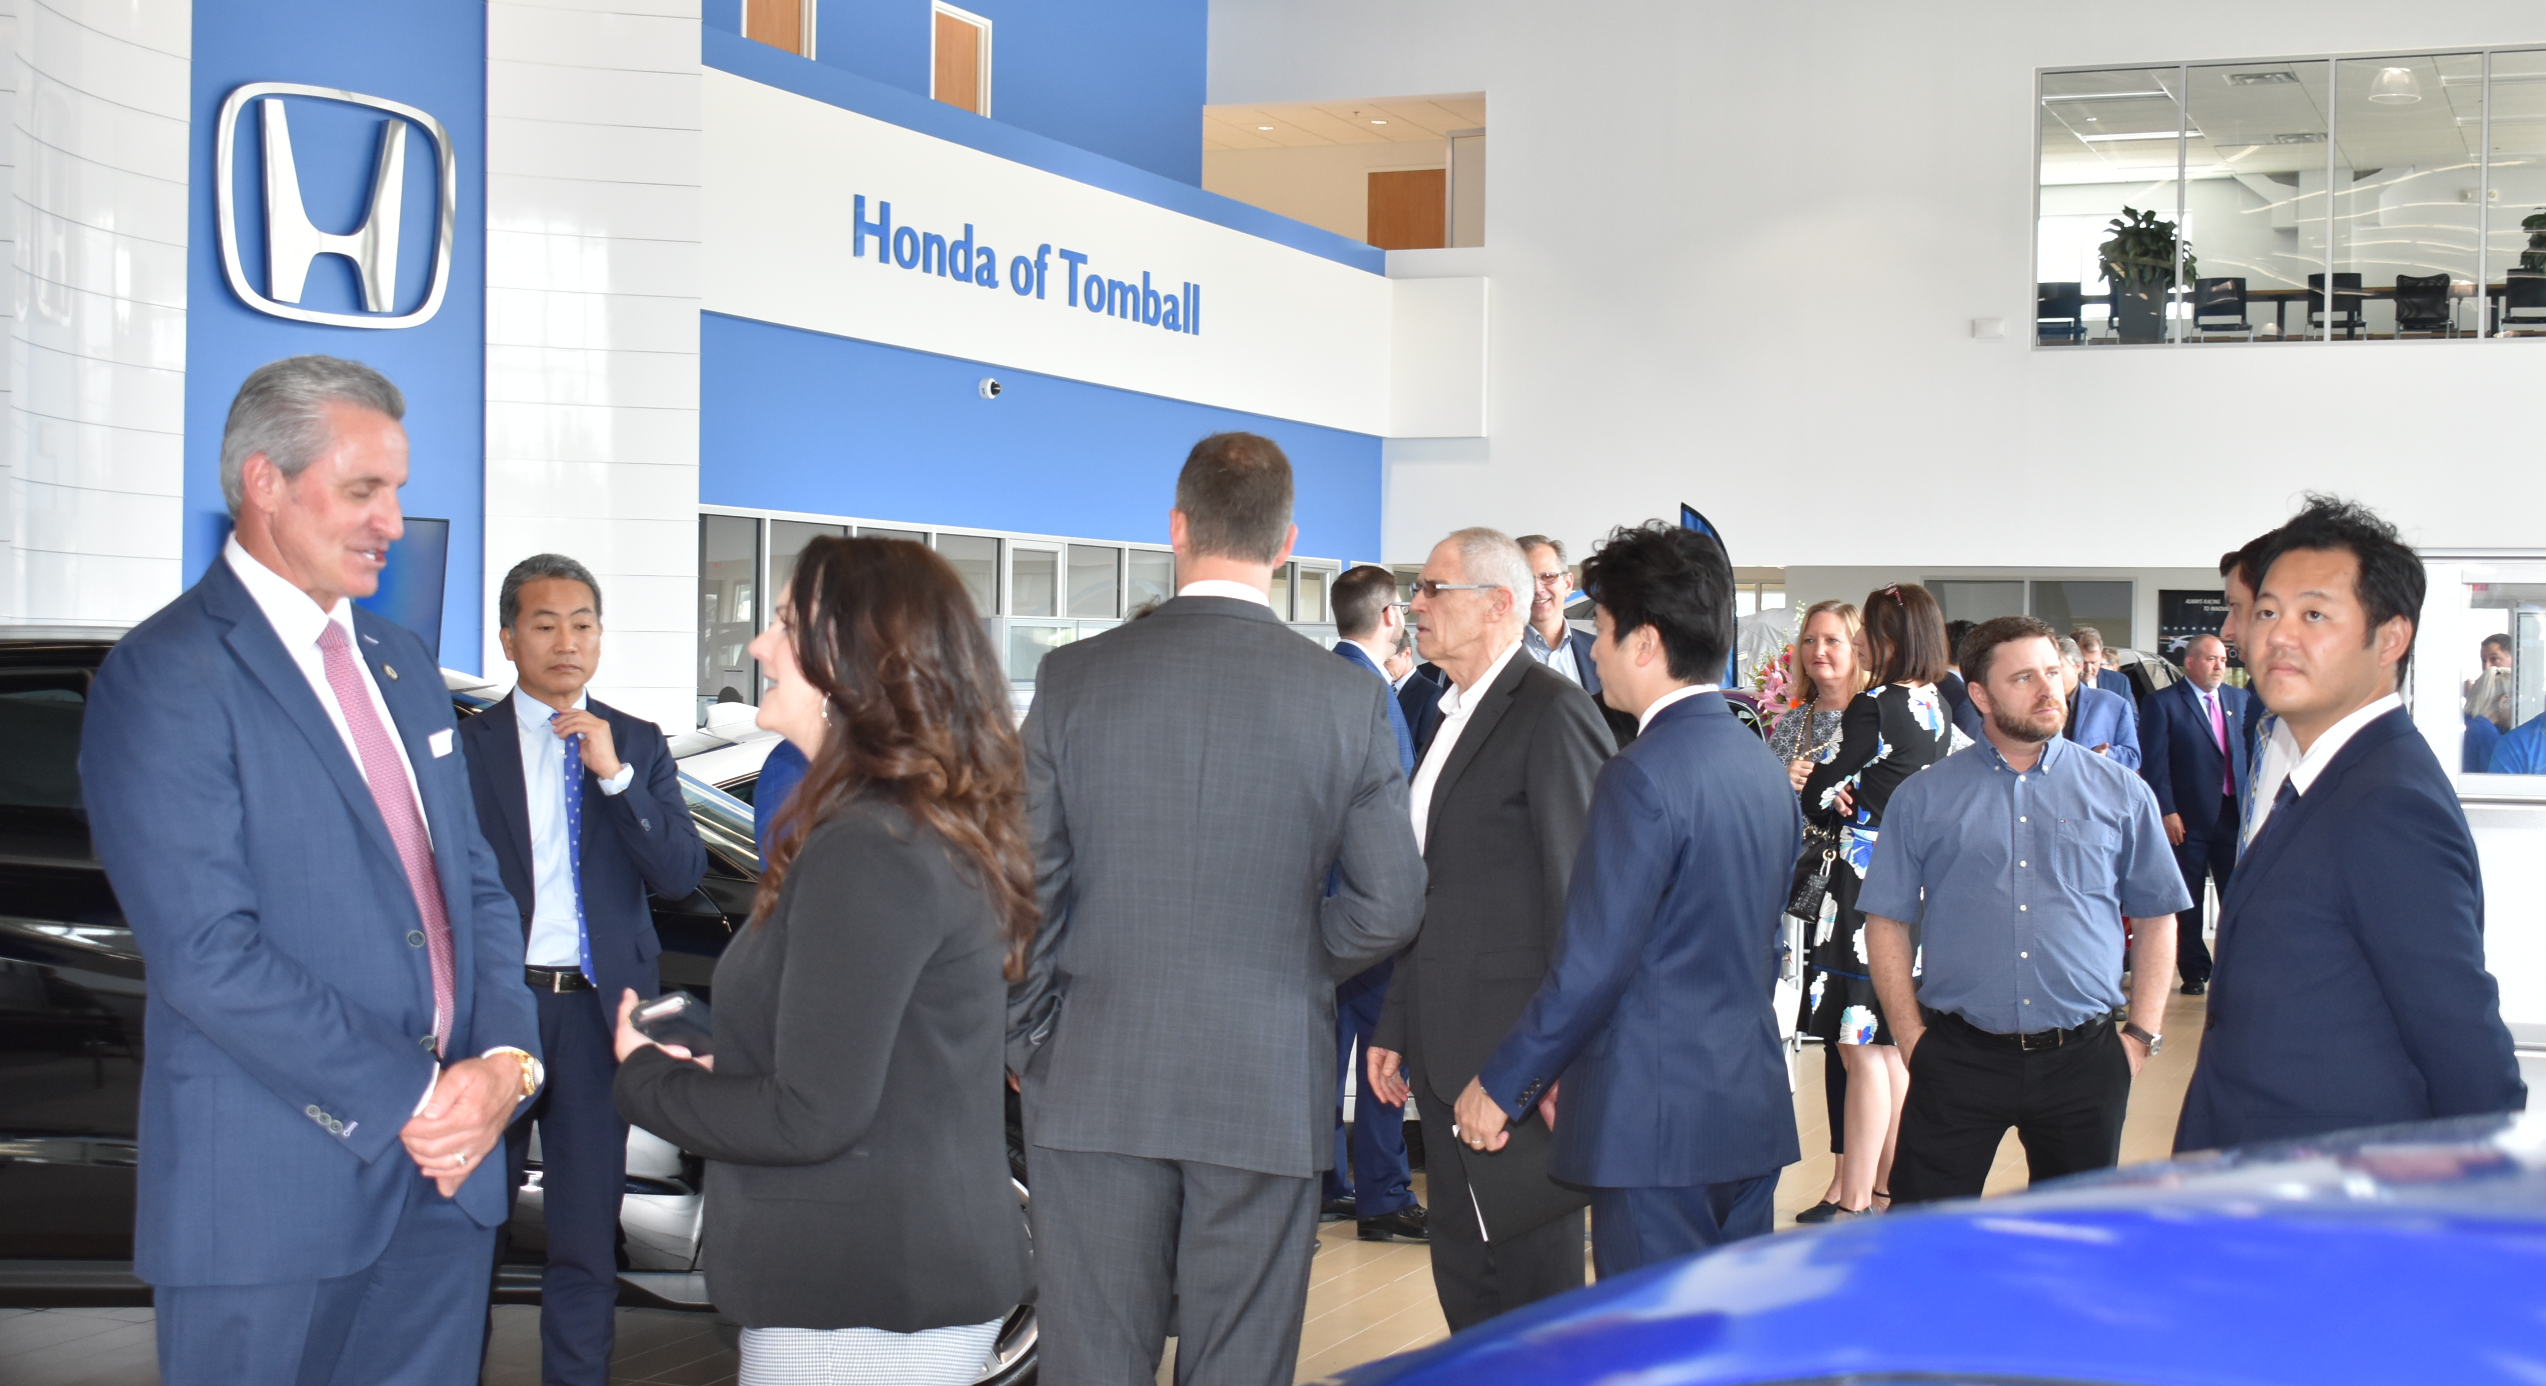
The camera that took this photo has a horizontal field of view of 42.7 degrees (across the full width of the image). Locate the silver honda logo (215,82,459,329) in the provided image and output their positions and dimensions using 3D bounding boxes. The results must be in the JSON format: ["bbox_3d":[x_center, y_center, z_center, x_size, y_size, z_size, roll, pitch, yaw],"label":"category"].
[{"bbox_3d":[-4.822,-2.517,16.800,0.120,1.200,1.430,1,1,40],"label":"silver honda logo"}]

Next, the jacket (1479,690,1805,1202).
[{"bbox_3d":[0.513,0.343,4.500,0.360,0.680,0.470,1,1,37],"label":"jacket"}]

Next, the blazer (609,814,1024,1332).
[{"bbox_3d":[-0.505,0.409,3.650,0.420,0.610,0.430,1,1,16],"label":"blazer"}]

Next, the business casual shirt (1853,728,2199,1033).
[{"bbox_3d":[1.385,0.347,6.000,0.590,0.560,0.330,1,1,12],"label":"business casual shirt"}]

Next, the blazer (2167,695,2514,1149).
[{"bbox_3d":[1.210,0.369,3.650,0.310,0.700,0.450,0,1,-31],"label":"blazer"}]

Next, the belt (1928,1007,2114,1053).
[{"bbox_3d":[1.331,0.598,5.800,0.360,0.080,0.270,1,1,9],"label":"belt"}]

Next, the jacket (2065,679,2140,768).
[{"bbox_3d":[3.727,0.335,15.000,0.520,0.760,0.360,1,1,30],"label":"jacket"}]

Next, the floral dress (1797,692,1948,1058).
[{"bbox_3d":[1.727,0.489,9.250,0.380,1.050,0.420,1,1,33],"label":"floral dress"}]

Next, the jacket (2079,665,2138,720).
[{"bbox_3d":[4.226,0.231,16.800,0.520,0.720,0.320,1,1,23],"label":"jacket"}]

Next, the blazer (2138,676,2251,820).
[{"bbox_3d":[4.524,0.301,15.900,0.570,0.760,0.350,0,1,-14],"label":"blazer"}]

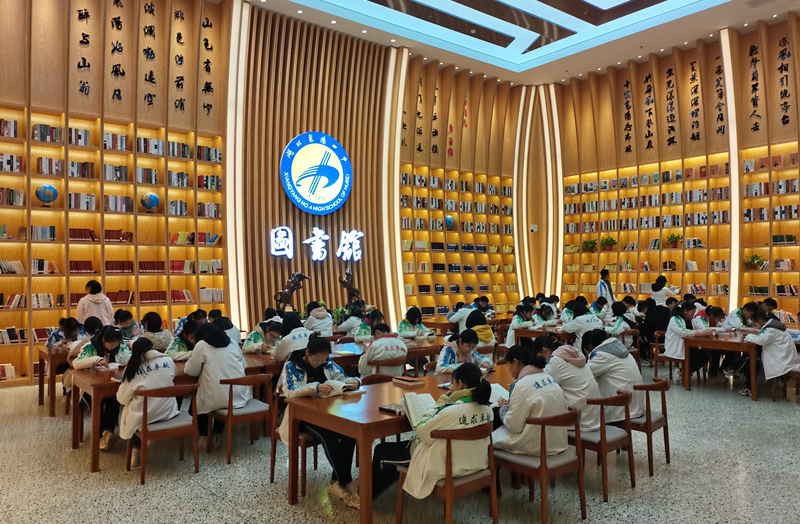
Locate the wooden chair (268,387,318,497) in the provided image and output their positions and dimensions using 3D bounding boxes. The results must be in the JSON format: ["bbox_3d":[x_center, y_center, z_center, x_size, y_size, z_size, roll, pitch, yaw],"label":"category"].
[{"bbox_3d":[-0.770,1.439,4.972,0.500,0.765,0.520,0,-1,-44],"label":"wooden chair"}]

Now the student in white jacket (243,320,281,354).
[{"bbox_3d":[-1.658,1.280,7.185,0.520,1.120,0.680,1,-2,-39],"label":"student in white jacket"}]

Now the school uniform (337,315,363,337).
[{"bbox_3d":[-0.793,1.146,9.631,0.500,0.630,0.520,1,-2,-39],"label":"school uniform"}]

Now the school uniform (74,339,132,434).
[{"bbox_3d":[-2.956,1.241,6.116,0.500,0.930,0.600,0,-1,-41],"label":"school uniform"}]

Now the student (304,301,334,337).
[{"bbox_3d":[-1.179,1.211,8.845,0.500,1.230,0.720,0,-1,-39],"label":"student"}]

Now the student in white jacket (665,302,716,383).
[{"bbox_3d":[4.385,1.239,9.061,0.500,1.210,0.760,0,-1,-38],"label":"student in white jacket"}]

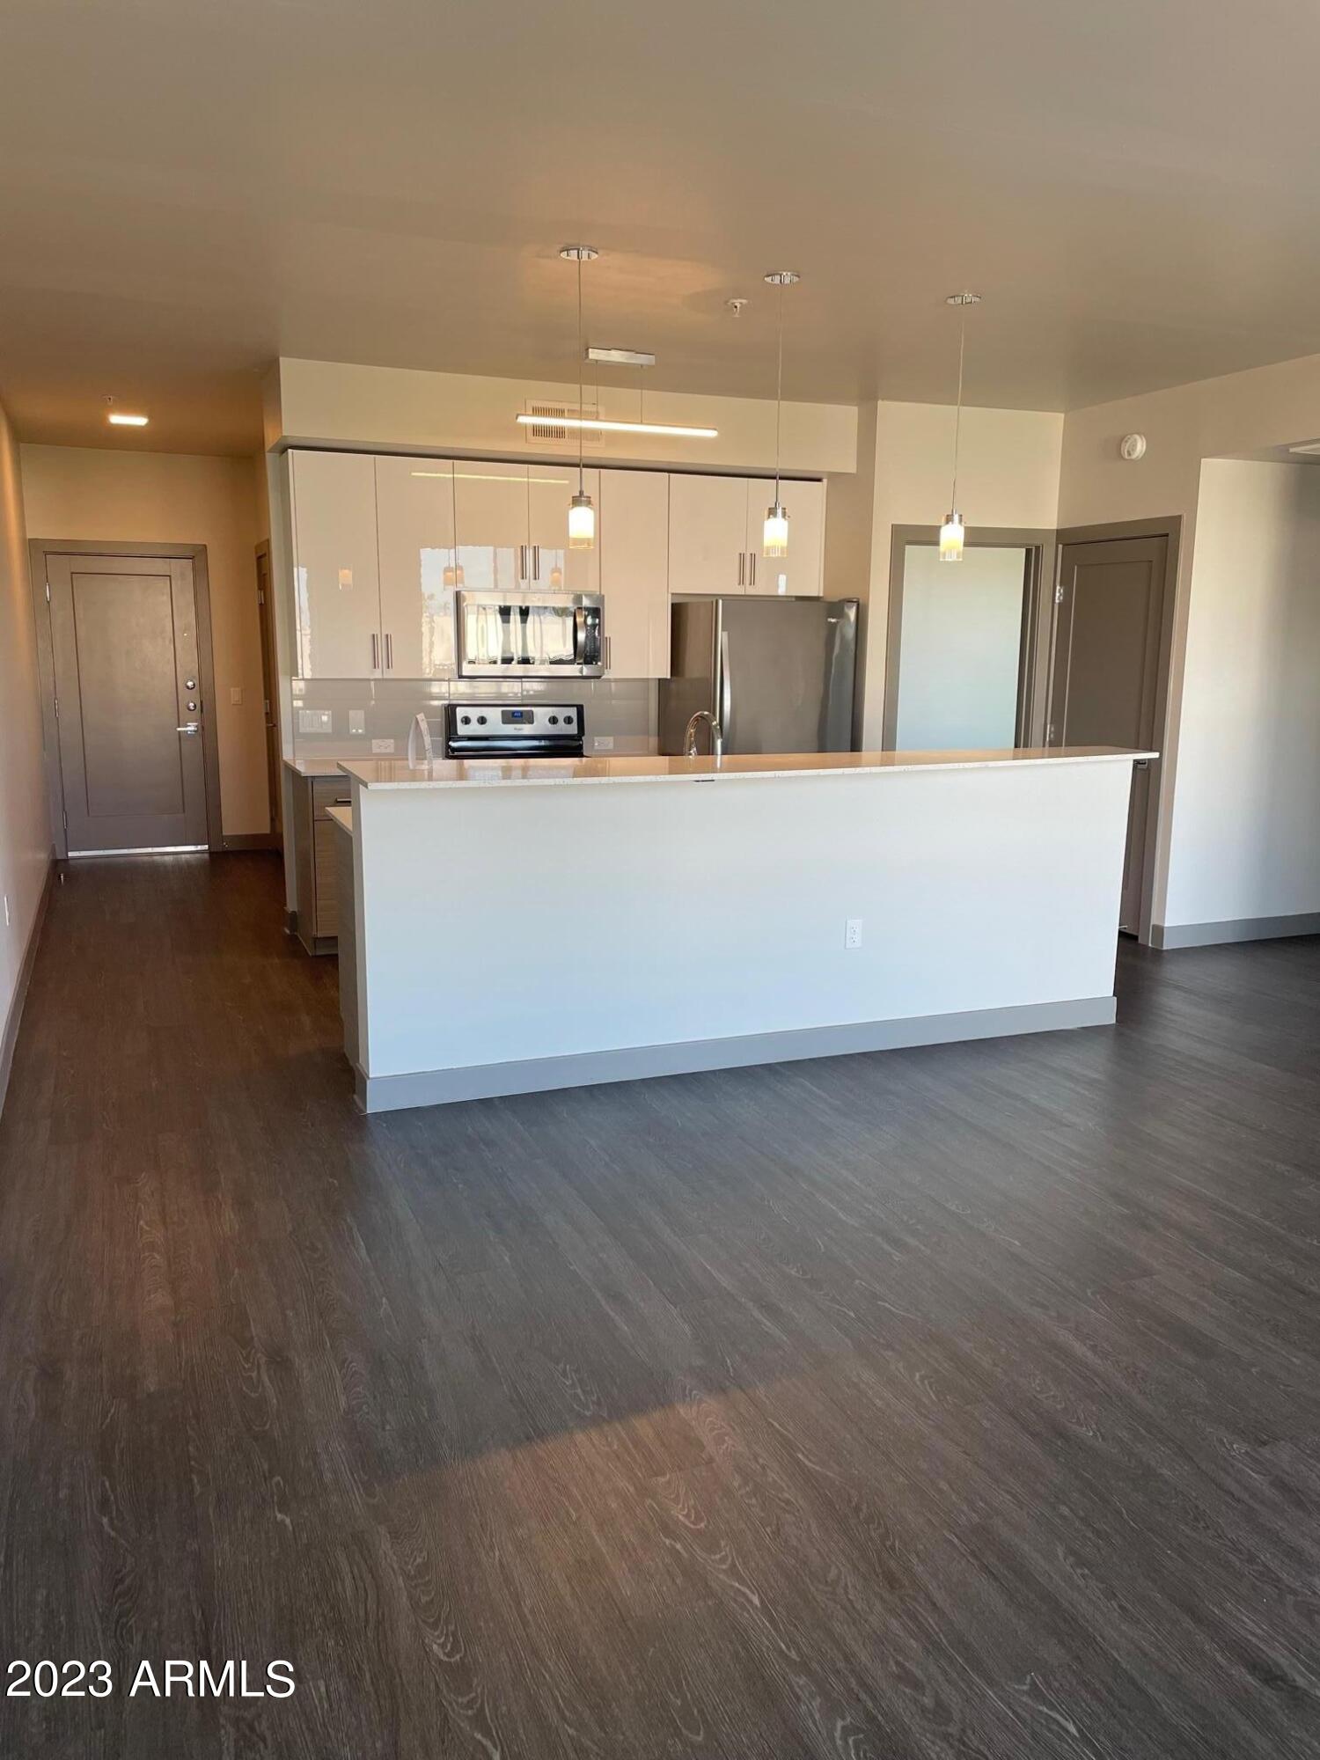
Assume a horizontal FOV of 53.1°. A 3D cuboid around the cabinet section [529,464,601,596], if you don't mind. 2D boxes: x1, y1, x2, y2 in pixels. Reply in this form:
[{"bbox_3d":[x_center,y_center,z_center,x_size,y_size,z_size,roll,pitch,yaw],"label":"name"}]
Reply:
[{"bbox_3d":[-0.487,-1.795,6.804,0.388,0.624,0.030,-4,11,-22],"label":"cabinet section"}]

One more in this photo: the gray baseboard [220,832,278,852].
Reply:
[{"bbox_3d":[-2.978,-0.270,9.542,0.335,0.117,0.020,-4,11,-22],"label":"gray baseboard"}]

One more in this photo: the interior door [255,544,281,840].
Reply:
[{"bbox_3d":[-2.649,-1.190,9.051,0.060,2.090,0.760,-4,11,-22],"label":"interior door"}]

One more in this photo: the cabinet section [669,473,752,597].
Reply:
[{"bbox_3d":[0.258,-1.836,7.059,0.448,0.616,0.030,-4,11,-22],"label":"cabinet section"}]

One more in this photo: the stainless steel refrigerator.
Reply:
[{"bbox_3d":[0.517,-0.652,7.271,0.796,1.732,0.825,-4,11,-22],"label":"stainless steel refrigerator"}]

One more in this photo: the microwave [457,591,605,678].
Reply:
[{"bbox_3d":[-0.730,-1.281,6.934,0.761,0.425,0.410,-4,11,-22],"label":"microwave"}]

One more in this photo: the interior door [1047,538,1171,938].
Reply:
[{"bbox_3d":[2.353,-0.757,7.047,0.045,2.024,0.807,-4,11,-22],"label":"interior door"}]

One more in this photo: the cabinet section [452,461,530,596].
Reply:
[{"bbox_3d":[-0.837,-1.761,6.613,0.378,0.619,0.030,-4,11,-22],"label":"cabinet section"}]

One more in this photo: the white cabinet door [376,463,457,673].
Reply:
[{"bbox_3d":[-1.199,-1.537,6.557,0.379,1.055,0.030,-4,11,-22],"label":"white cabinet door"}]

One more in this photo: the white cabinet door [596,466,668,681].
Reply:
[{"bbox_3d":[-0.124,-1.607,6.990,0.400,1.055,0.030,-4,11,-22],"label":"white cabinet door"}]

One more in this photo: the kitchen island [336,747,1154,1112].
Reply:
[{"bbox_3d":[0.377,0.070,5.162,3.160,1.096,0.775,-4,11,-22],"label":"kitchen island"}]

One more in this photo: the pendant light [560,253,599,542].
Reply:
[{"bbox_3d":[-0.254,-1.528,4.247,0.121,0.905,0.121,0,10,0],"label":"pendant light"}]

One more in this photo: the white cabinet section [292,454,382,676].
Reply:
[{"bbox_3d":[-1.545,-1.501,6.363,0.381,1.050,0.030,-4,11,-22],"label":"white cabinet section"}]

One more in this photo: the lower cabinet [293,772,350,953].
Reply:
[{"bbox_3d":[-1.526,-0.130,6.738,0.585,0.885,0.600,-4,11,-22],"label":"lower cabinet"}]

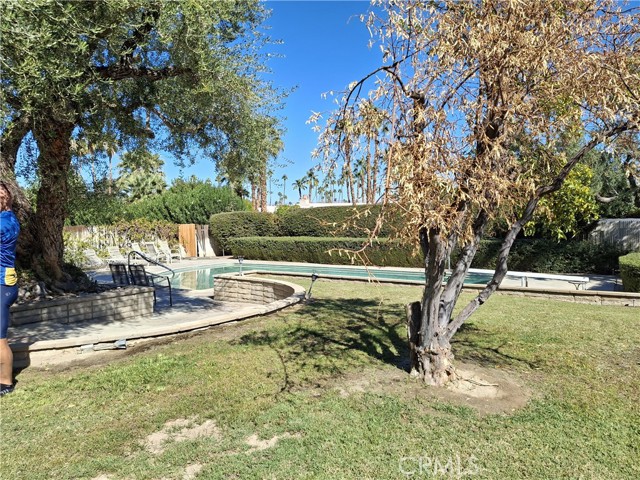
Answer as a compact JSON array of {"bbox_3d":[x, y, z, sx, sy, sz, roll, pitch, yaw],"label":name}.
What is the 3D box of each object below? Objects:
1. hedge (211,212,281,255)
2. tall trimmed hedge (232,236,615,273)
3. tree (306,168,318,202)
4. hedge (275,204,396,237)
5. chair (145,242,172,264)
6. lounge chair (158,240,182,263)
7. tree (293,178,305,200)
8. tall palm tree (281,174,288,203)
[{"bbox_3d":[-3.750,-0.300,24.600,4.000,2.350,1.500,1,1,32],"label":"hedge"},{"bbox_3d":[2.800,0.470,19.000,15.900,1.000,1.300,1,1,32],"label":"tall trimmed hedge"},{"bbox_3d":[-1.800,-8.400,105.000,2.700,15.700,2.700,0,1,0],"label":"tree"},{"bbox_3d":[1.100,-0.300,21.700,6.800,2.450,1.500,1,1,32],"label":"hedge"},{"bbox_3d":[-6.280,0.500,17.900,0.900,0.970,0.650,1,1,31],"label":"chair"},{"bbox_3d":[-6.150,0.470,18.900,0.900,1.000,0.650,1,1,31],"label":"lounge chair"},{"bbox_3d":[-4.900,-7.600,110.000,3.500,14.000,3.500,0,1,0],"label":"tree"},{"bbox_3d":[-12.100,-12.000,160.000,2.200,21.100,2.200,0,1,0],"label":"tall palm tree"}]

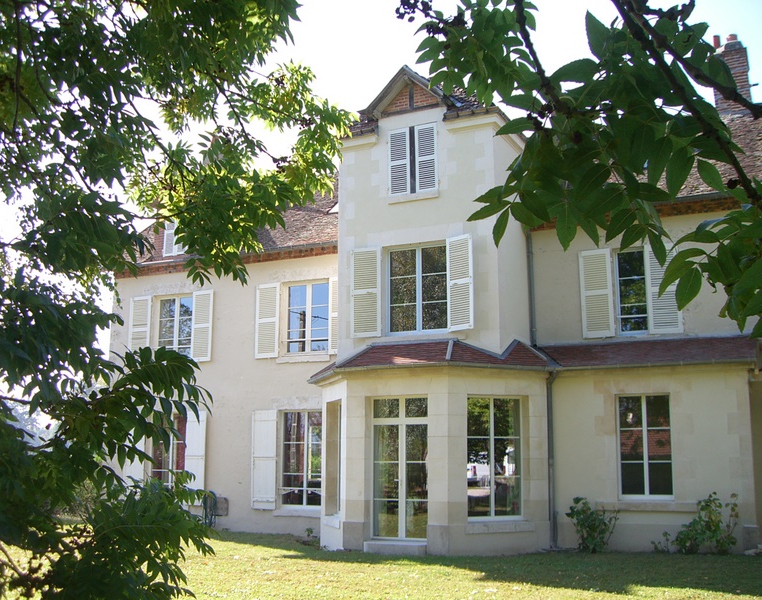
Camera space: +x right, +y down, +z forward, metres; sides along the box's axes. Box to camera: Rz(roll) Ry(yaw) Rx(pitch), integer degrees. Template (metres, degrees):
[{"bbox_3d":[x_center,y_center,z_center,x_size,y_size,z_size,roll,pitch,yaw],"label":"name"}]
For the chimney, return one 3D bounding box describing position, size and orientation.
[{"bbox_3d":[8.383,-5.332,21.059,0.790,1.900,0.600,-5,-13,24],"label":"chimney"}]

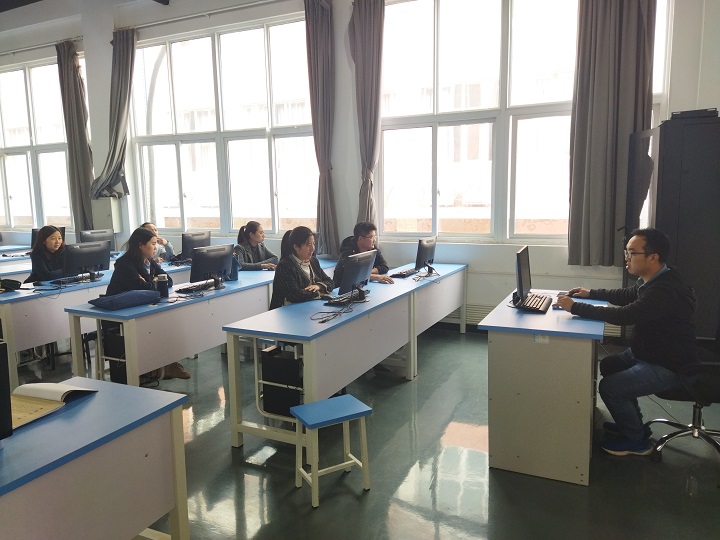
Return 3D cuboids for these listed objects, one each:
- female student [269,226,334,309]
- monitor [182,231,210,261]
[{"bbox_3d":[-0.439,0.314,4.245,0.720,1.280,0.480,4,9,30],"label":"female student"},{"bbox_3d":[-1.892,-0.265,6.524,0.200,0.360,0.490,3,9,25],"label":"monitor"}]

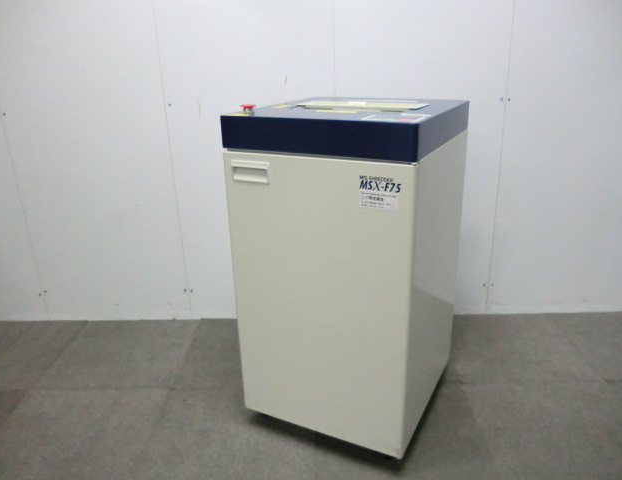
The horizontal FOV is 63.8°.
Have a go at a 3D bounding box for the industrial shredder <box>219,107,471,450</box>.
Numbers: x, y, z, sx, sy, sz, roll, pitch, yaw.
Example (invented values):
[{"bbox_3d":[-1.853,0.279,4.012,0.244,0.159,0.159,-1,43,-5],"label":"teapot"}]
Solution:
[{"bbox_3d":[0.136,0.070,1.565,0.520,0.957,0.548,9,23,26],"label":"industrial shredder"}]

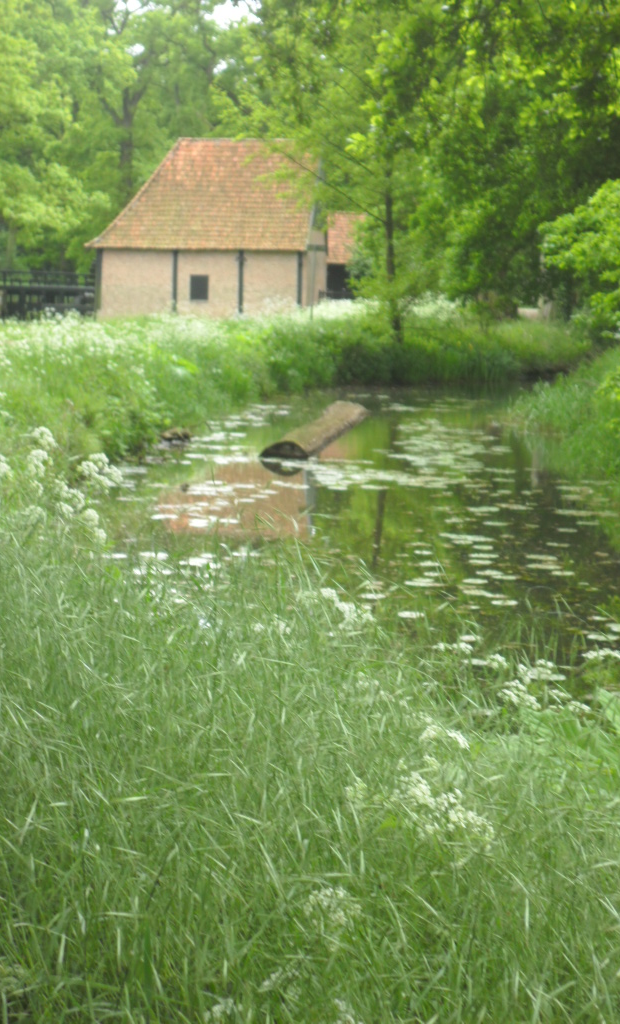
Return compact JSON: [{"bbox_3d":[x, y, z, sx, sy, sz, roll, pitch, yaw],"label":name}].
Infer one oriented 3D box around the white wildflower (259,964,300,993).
[{"bbox_3d":[-0.047,0.714,3.350,0.063,0.045,0.055,1,6,0],"label":"white wildflower"}]

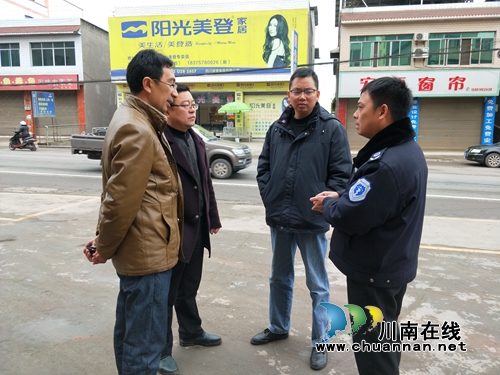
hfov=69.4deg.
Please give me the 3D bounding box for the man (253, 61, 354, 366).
[{"bbox_3d":[0.318,0.175,2.190,0.600,1.730,0.430,4,9,23],"label":"man"}]

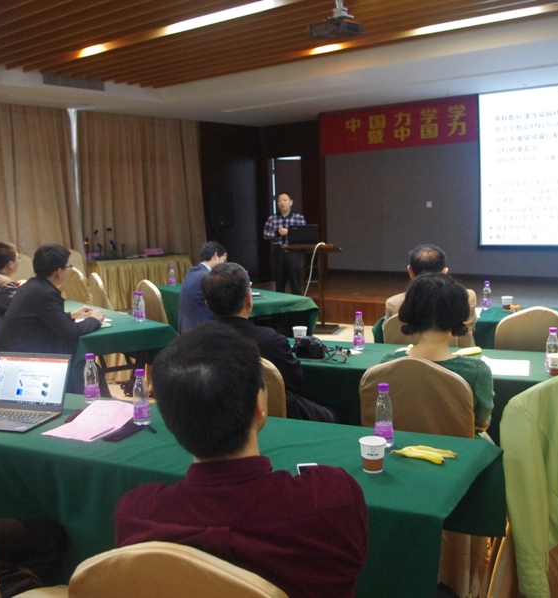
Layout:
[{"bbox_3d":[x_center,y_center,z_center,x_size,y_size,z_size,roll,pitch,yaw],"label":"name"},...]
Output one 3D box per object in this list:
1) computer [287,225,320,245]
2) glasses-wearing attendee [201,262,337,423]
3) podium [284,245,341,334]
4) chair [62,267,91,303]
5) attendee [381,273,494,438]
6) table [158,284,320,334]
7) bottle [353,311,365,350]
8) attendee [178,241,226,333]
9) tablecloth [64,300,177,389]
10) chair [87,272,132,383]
[{"bbox_3d":[0.323,-0.788,9.145,0.370,0.240,0.300,0,7,16],"label":"computer"},{"bbox_3d":[-0.007,0.465,3.366,0.520,1.250,0.780,4,9,37],"label":"glasses-wearing attendee"},{"bbox_3d":[0.381,-0.117,9.038,0.660,1.050,0.450,1,7,19],"label":"podium"},{"bbox_3d":[-1.955,0.110,7.921,0.560,0.930,0.450,-8,9,-40],"label":"chair"},{"bbox_3d":[0.687,0.494,3.168,0.480,1.230,0.720,1,8,25],"label":"attendee"},{"bbox_3d":[-0.503,0.233,6.910,0.670,0.600,1.870,-6,8,-33],"label":"table"},{"bbox_3d":[0.412,0.165,3.877,0.060,0.200,0.060,-2,7,0],"label":"bottle"},{"bbox_3d":[-0.576,0.132,6.343,0.750,1.245,0.500,-7,9,-35],"label":"attendee"},{"bbox_3d":[-1.487,0.429,5.600,0.680,0.600,1.900,-7,9,-34],"label":"tablecloth"},{"bbox_3d":[-1.430,0.220,6.979,0.560,0.970,0.440,-7,9,-35],"label":"chair"}]

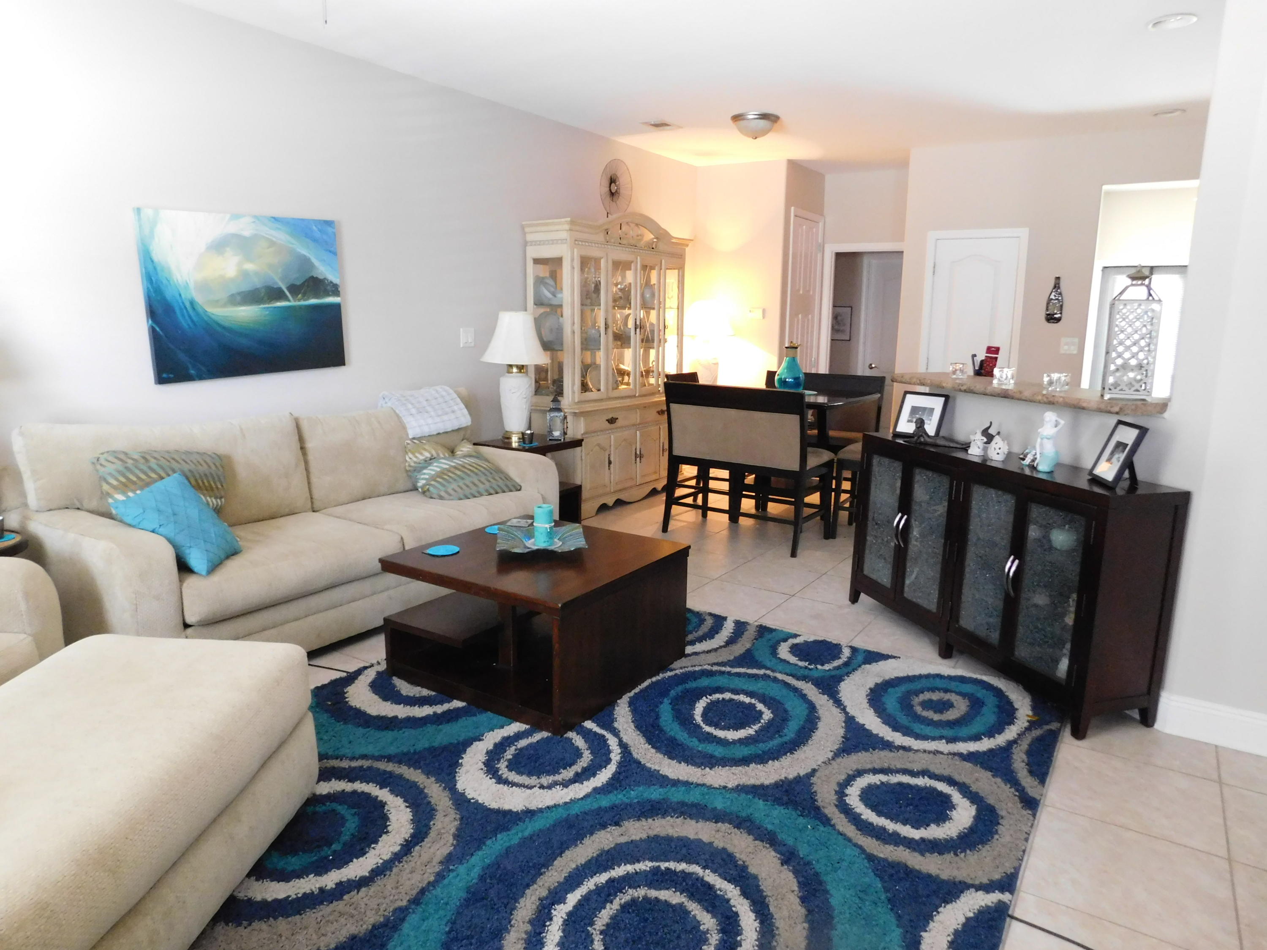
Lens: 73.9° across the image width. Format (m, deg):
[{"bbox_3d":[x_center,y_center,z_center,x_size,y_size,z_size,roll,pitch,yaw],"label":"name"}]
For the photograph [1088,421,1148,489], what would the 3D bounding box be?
[{"bbox_3d":[1.718,-0.078,2.979,0.110,0.215,0.220,2,11,6],"label":"photograph"}]

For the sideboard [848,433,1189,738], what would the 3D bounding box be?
[{"bbox_3d":[1.506,0.354,3.589,0.357,0.873,1.460,-2,12,-17],"label":"sideboard"}]

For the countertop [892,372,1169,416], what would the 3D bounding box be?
[{"bbox_3d":[1.729,-0.371,3.730,0.360,0.050,1.560,-2,11,-17],"label":"countertop"}]

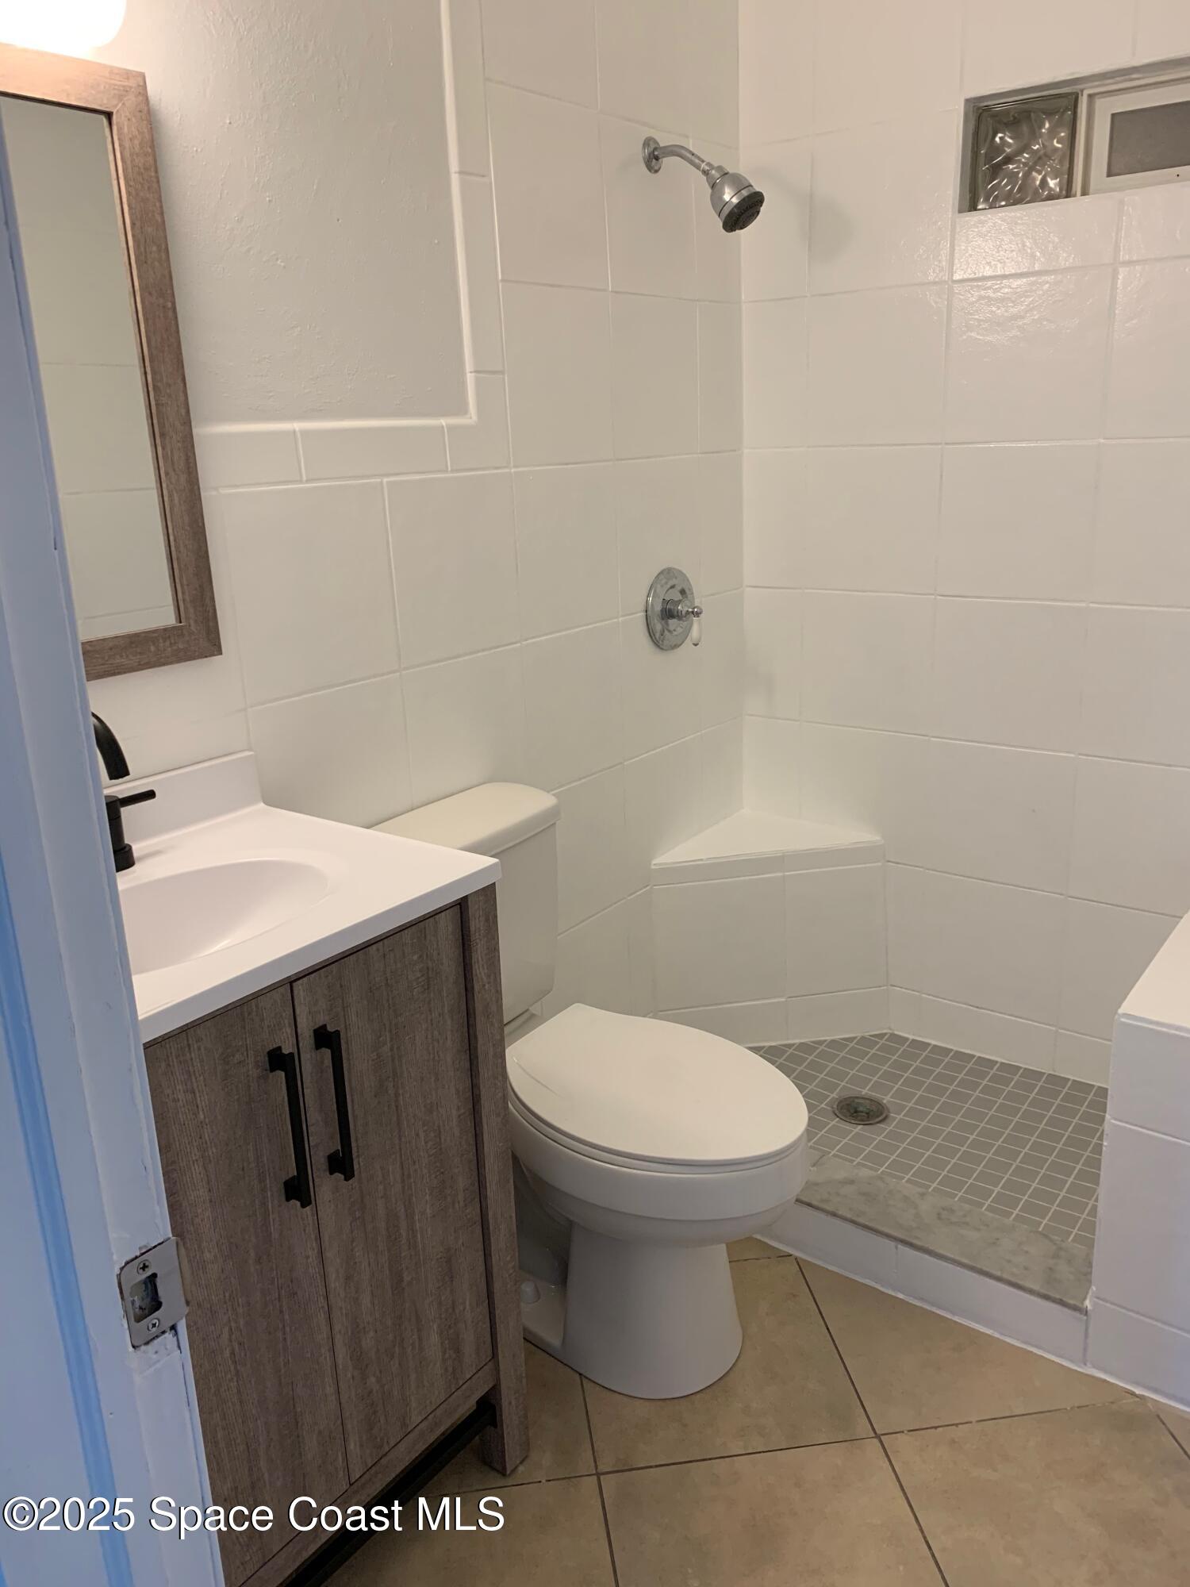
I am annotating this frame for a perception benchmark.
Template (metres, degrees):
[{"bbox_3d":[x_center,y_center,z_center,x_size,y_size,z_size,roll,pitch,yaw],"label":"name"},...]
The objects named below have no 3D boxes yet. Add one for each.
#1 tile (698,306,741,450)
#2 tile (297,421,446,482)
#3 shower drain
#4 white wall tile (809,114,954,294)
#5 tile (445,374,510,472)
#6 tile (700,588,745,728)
[{"bbox_3d":[0.261,-0.873,2.515,0.010,0.295,0.173,10,21,36],"label":"tile"},{"bbox_3d":[-0.337,-0.529,1.837,0.011,0.072,0.299,10,21,36],"label":"tile"},{"bbox_3d":[0.566,0.675,2.525,0.115,0.012,0.115,-2,17,1],"label":"shower drain"},{"bbox_3d":[0.553,-1.137,2.313,0.294,0.295,0.010,10,21,36],"label":"white wall tile"},{"bbox_3d":[-0.197,-0.611,1.966,0.010,0.154,0.146,10,21,36],"label":"tile"},{"bbox_3d":[0.292,-0.310,2.746,0.010,0.302,0.183,11,21,37],"label":"tile"}]

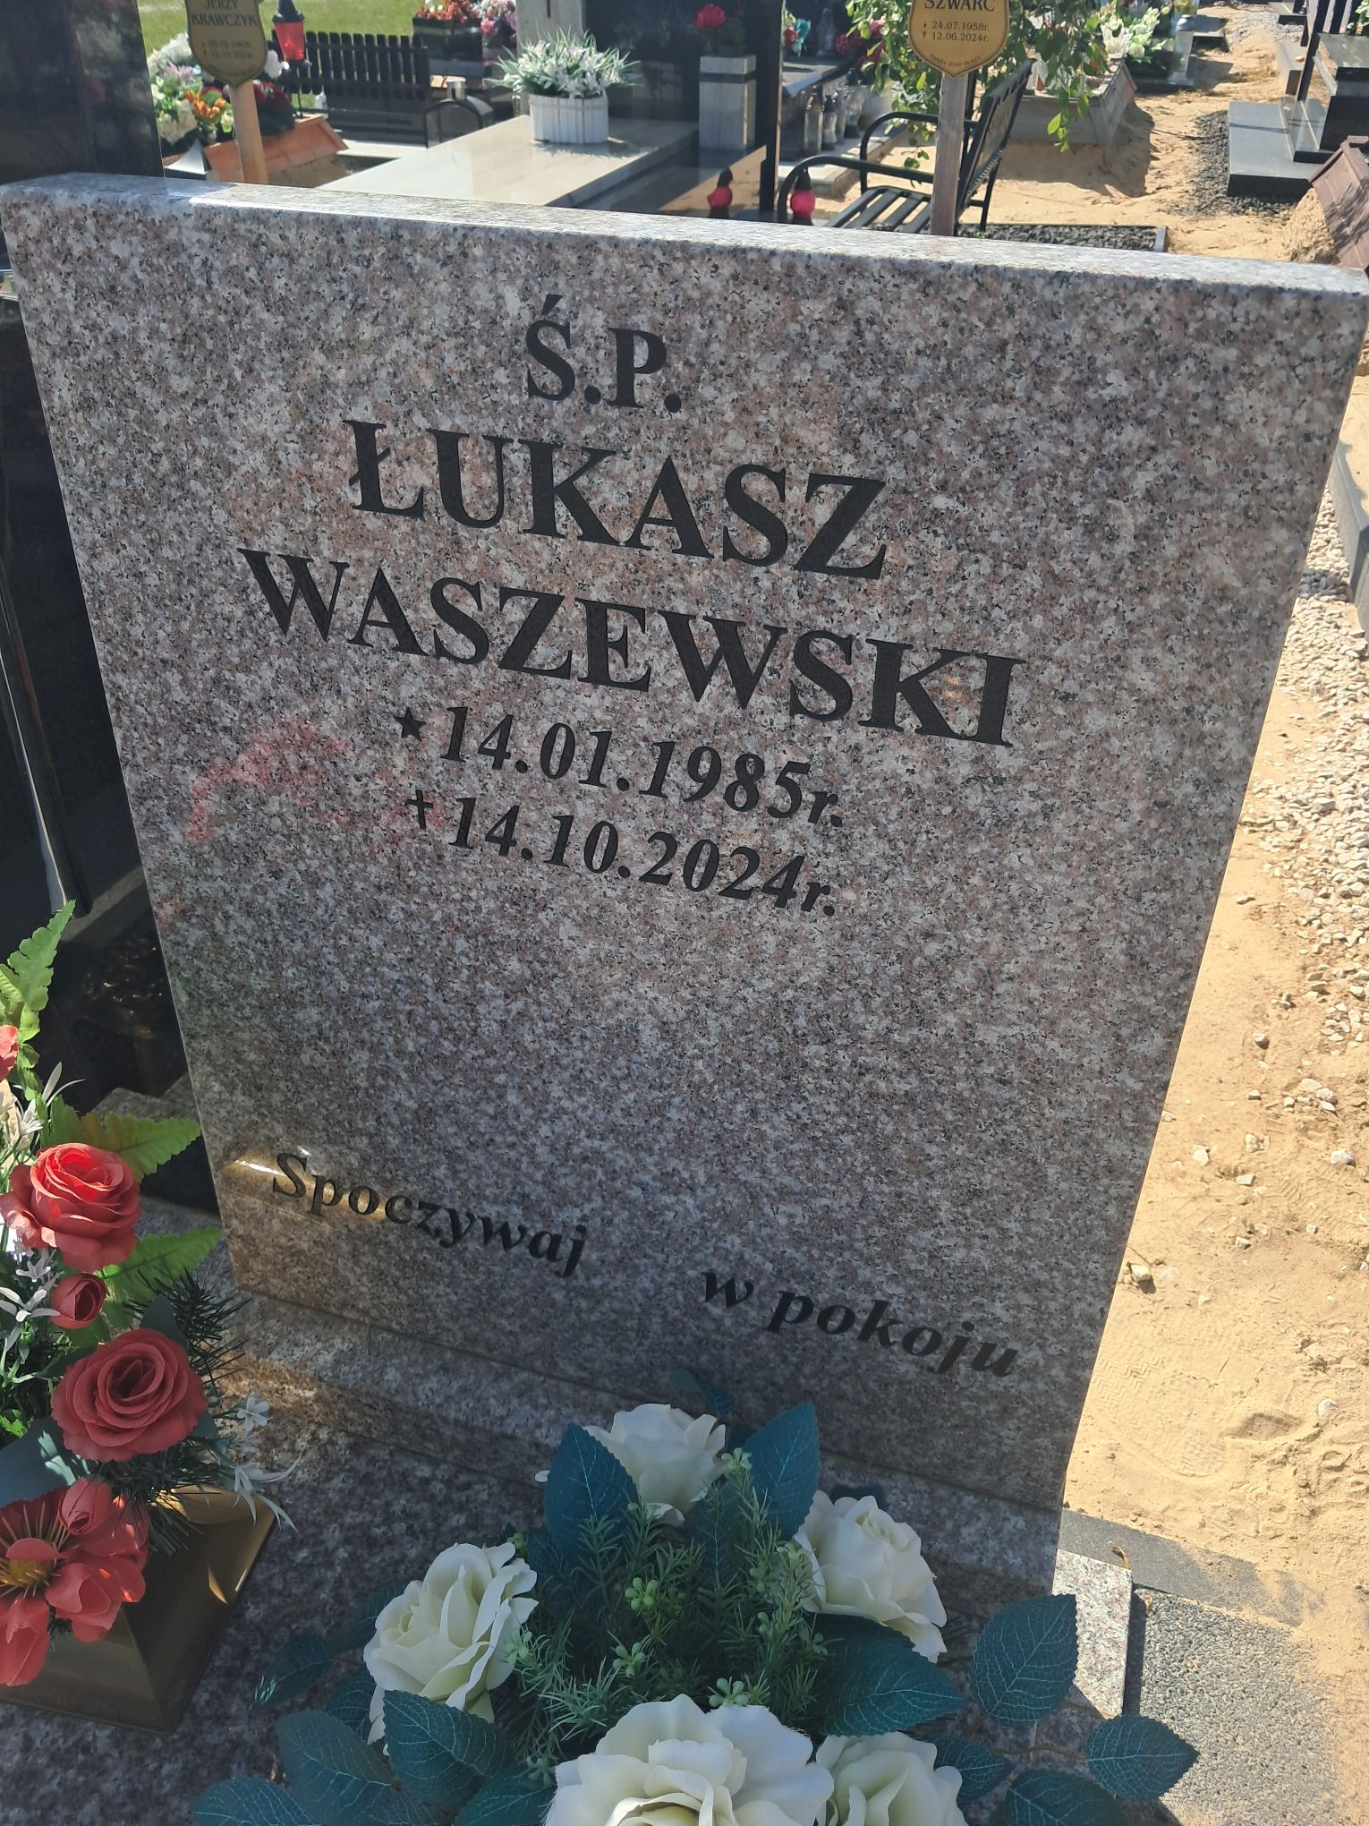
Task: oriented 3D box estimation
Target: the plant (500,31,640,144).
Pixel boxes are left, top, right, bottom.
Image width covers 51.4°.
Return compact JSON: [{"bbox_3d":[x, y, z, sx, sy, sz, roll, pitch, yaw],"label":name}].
[{"bbox_3d":[-0.425,-3.260,5.625,0.490,0.365,0.310,11,37,14],"label":"plant"}]

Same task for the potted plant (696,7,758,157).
[{"bbox_3d":[0.182,-3.441,5.870,0.205,0.500,0.190,11,37,14],"label":"potted plant"}]

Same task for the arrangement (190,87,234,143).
[{"bbox_3d":[-2.139,-3.643,6.500,0.200,0.210,0.180,11,37,14],"label":"arrangement"}]

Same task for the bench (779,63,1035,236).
[{"bbox_3d":[0.807,-2.557,5.116,0.669,0.811,1.190,11,37,14],"label":"bench"}]

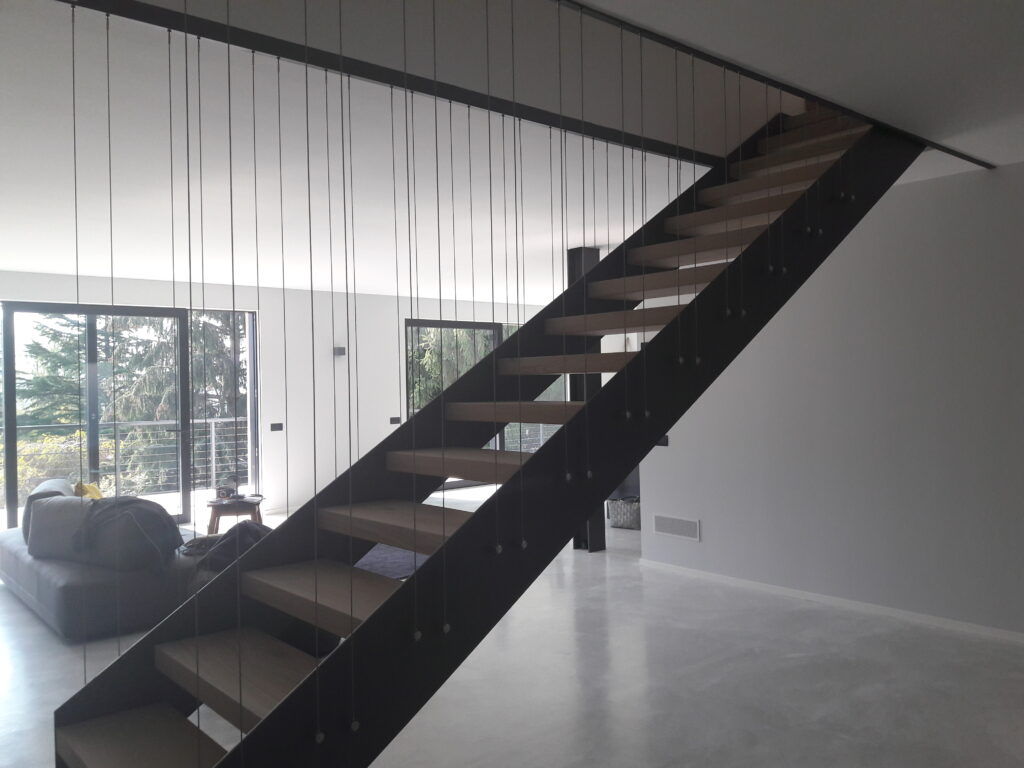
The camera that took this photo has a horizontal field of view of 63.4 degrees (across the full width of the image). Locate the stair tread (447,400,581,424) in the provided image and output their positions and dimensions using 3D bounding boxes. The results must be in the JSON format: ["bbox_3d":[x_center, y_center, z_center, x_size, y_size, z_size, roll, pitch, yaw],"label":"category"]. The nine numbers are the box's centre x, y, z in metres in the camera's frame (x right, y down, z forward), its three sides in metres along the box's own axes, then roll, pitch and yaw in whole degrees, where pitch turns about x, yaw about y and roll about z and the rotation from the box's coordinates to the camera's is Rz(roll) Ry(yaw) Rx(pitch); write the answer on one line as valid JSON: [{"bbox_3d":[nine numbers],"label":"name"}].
[{"bbox_3d":[0.126,0.101,3.047,0.300,0.069,0.845,-1,0,-41],"label":"stair tread"}]

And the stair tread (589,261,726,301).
[{"bbox_3d":[0.746,-0.443,3.593,0.300,0.069,0.845,-1,0,-41],"label":"stair tread"}]

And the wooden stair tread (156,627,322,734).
[{"bbox_3d":[-0.701,0.827,2.319,0.300,0.069,0.845,-1,0,-41],"label":"wooden stair tread"}]

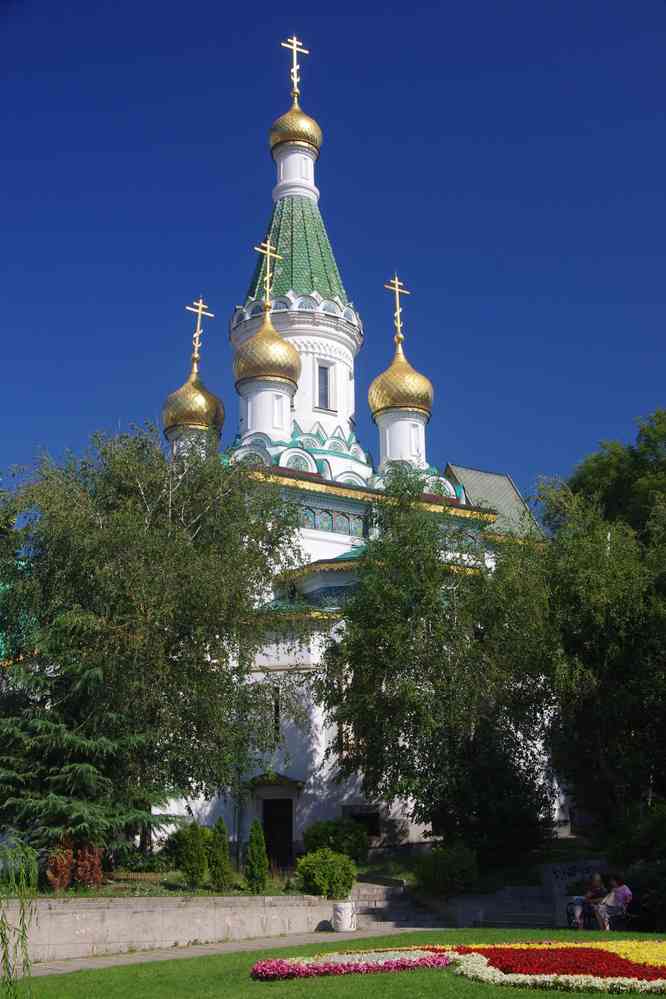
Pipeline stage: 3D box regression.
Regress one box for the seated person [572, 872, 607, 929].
[{"bbox_3d":[5.804,9.082,30.768,0.720,1.240,0.500,15,-22,-43],"label":"seated person"}]

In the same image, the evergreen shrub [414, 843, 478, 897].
[{"bbox_3d":[2.858,9.340,34.241,1.610,1.310,1.550,-1,-16,0],"label":"evergreen shrub"}]

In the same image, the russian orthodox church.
[{"bbox_3d":[-0.529,-3.395,56.234,13.720,36.210,13.720,9,-19,-31],"label":"russian orthodox church"}]

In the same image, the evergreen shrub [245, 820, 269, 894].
[{"bbox_3d":[-1.720,8.044,30.572,0.540,1.610,0.540,-1,-16,0],"label":"evergreen shrub"}]

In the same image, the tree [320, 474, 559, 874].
[{"bbox_3d":[2.921,4.590,39.233,6.810,11.480,6.300,-1,-16,0],"label":"tree"}]

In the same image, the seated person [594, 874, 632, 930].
[{"bbox_3d":[6.266,9.010,30.371,0.760,1.220,0.520,11,-20,-36],"label":"seated person"}]

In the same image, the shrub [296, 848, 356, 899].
[{"bbox_3d":[-0.152,8.761,31.818,1.400,1.150,1.360,-1,-16,0],"label":"shrub"}]

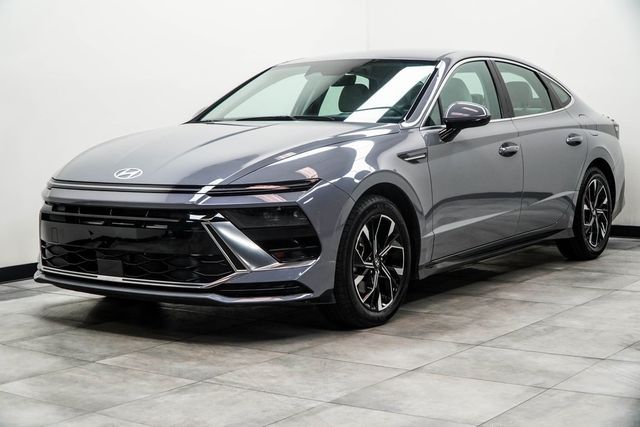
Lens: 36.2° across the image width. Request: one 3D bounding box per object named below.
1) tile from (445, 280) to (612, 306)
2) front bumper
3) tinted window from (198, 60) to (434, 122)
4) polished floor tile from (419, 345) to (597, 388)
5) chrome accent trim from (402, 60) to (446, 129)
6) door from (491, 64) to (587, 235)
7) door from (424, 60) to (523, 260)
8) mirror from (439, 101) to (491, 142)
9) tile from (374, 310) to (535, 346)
[{"bbox_3d":[1.290,0.476,5.702,0.630,0.012,0.551,1,6,38],"label":"tile"},{"bbox_3d":[-0.831,0.095,4.804,1.830,0.550,0.600,1,6,36],"label":"front bumper"},{"bbox_3d":[0.005,-0.717,5.930,1.440,0.150,0.800,1,37,36],"label":"tinted window"},{"bbox_3d":[0.774,0.626,4.016,0.630,0.012,0.551,1,6,38],"label":"polished floor tile"},{"bbox_3d":[0.628,-0.681,5.575,0.060,0.090,0.820,-7,30,25],"label":"chrome accent trim"},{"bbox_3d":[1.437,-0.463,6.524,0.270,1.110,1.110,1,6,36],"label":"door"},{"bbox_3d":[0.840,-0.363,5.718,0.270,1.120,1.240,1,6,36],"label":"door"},{"bbox_3d":[0.785,-0.513,5.304,0.250,0.185,0.200,1,6,36],"label":"mirror"},{"bbox_3d":[0.614,0.568,4.836,0.630,0.012,0.551,1,6,38],"label":"tile"}]

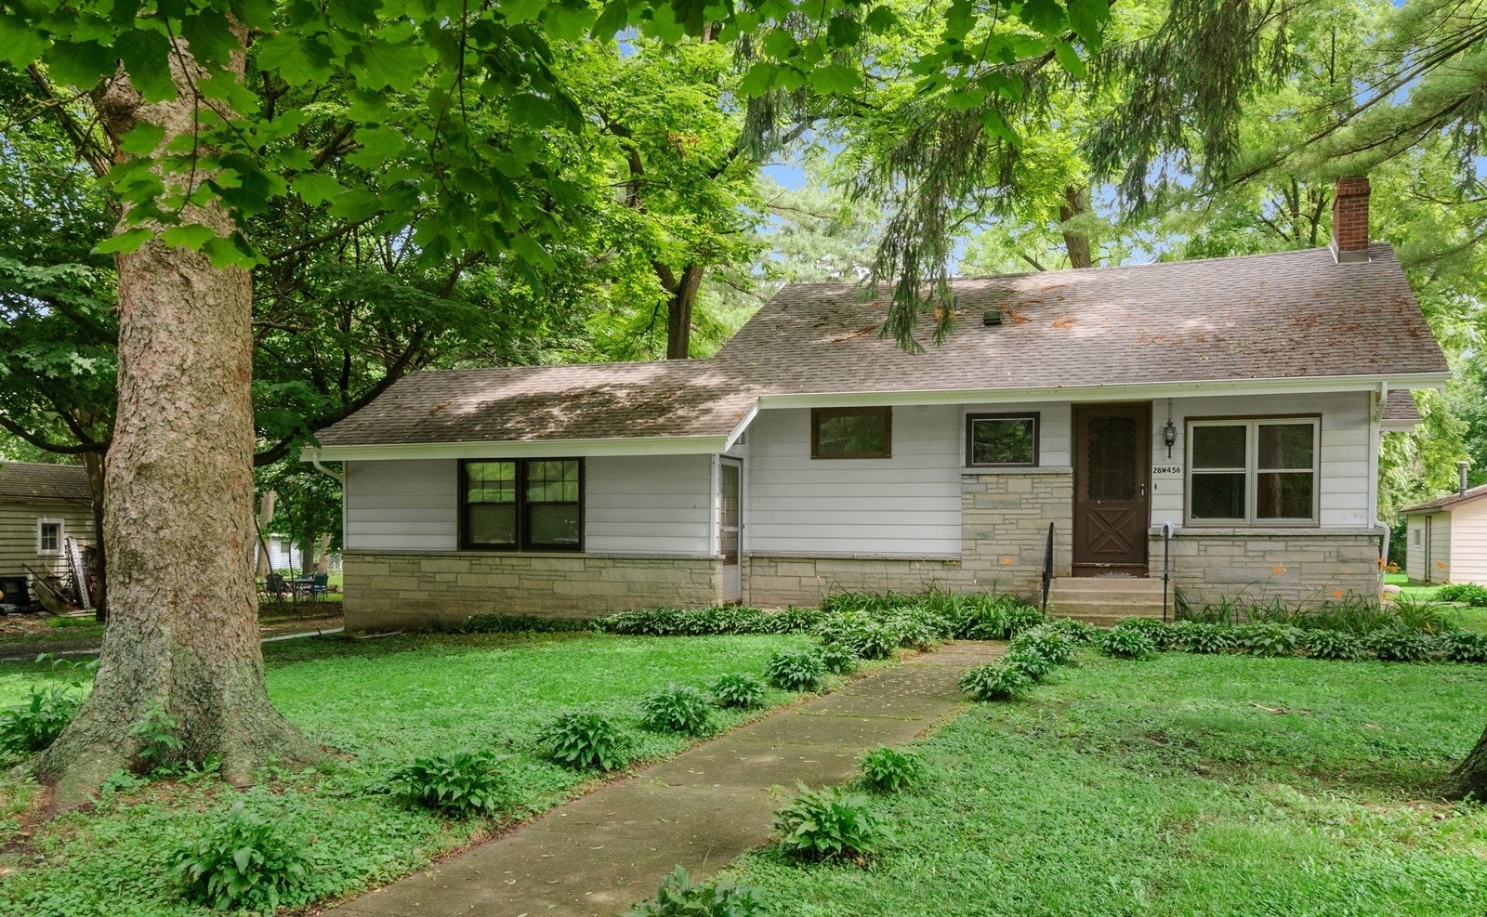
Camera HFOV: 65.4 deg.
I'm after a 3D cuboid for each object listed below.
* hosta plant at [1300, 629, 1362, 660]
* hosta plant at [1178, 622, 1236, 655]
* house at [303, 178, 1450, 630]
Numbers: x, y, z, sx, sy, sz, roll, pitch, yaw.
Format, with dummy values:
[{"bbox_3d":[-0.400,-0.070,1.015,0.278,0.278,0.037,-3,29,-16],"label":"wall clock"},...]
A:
[{"bbox_3d":[5.920,1.864,11.650,0.600,0.300,0.560,-1,-2,20],"label":"hosta plant"},{"bbox_3d":[4.870,1.877,12.150,0.610,0.320,0.570,-1,-2,20],"label":"hosta plant"},{"bbox_3d":[2.202,-0.764,19.209,15.200,6.400,9.500,-1,-2,20],"label":"house"}]

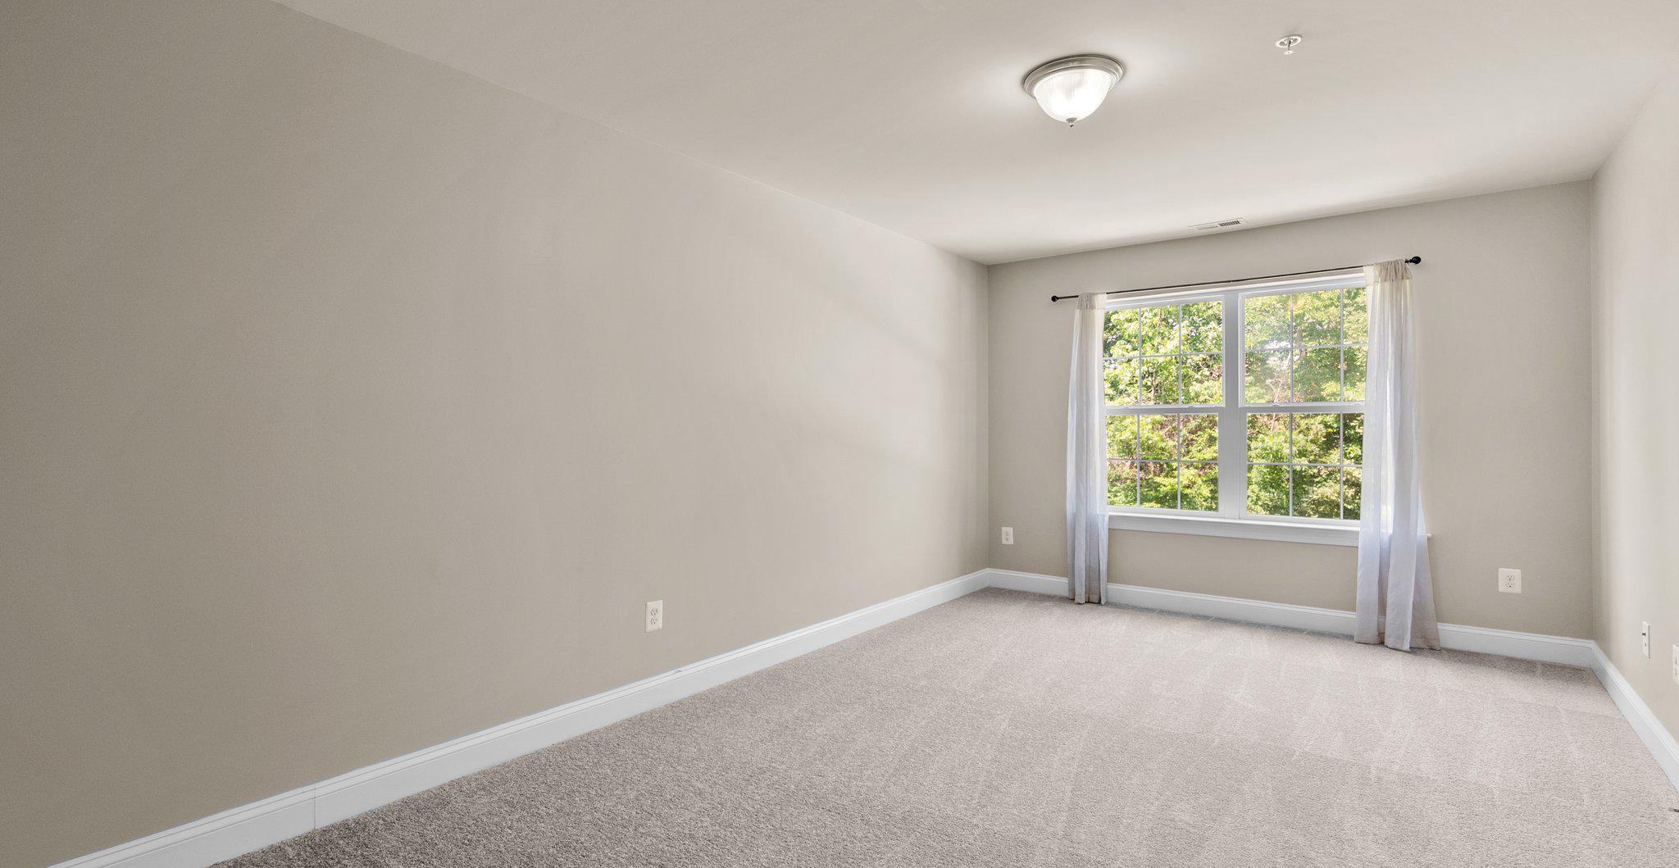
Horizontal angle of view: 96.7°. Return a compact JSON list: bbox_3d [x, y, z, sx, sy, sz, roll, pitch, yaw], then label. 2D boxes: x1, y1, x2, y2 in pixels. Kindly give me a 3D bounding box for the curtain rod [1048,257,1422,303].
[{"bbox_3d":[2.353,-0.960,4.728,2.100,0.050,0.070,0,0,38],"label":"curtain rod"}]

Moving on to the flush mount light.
[{"bbox_3d":[0.822,-1.170,2.632,0.344,0.172,0.344,0,0,0],"label":"flush mount light"}]

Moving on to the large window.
[{"bbox_3d":[2.493,-0.189,4.744,1.810,1.470,0.100,0,0,38],"label":"large window"}]

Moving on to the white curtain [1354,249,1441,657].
[{"bbox_3d":[3.082,0.107,4.130,0.375,2.130,0.140,0,0,38],"label":"white curtain"}]

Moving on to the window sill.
[{"bbox_3d":[2.477,0.591,4.723,1.950,0.105,0.100,0,0,38],"label":"window sill"}]

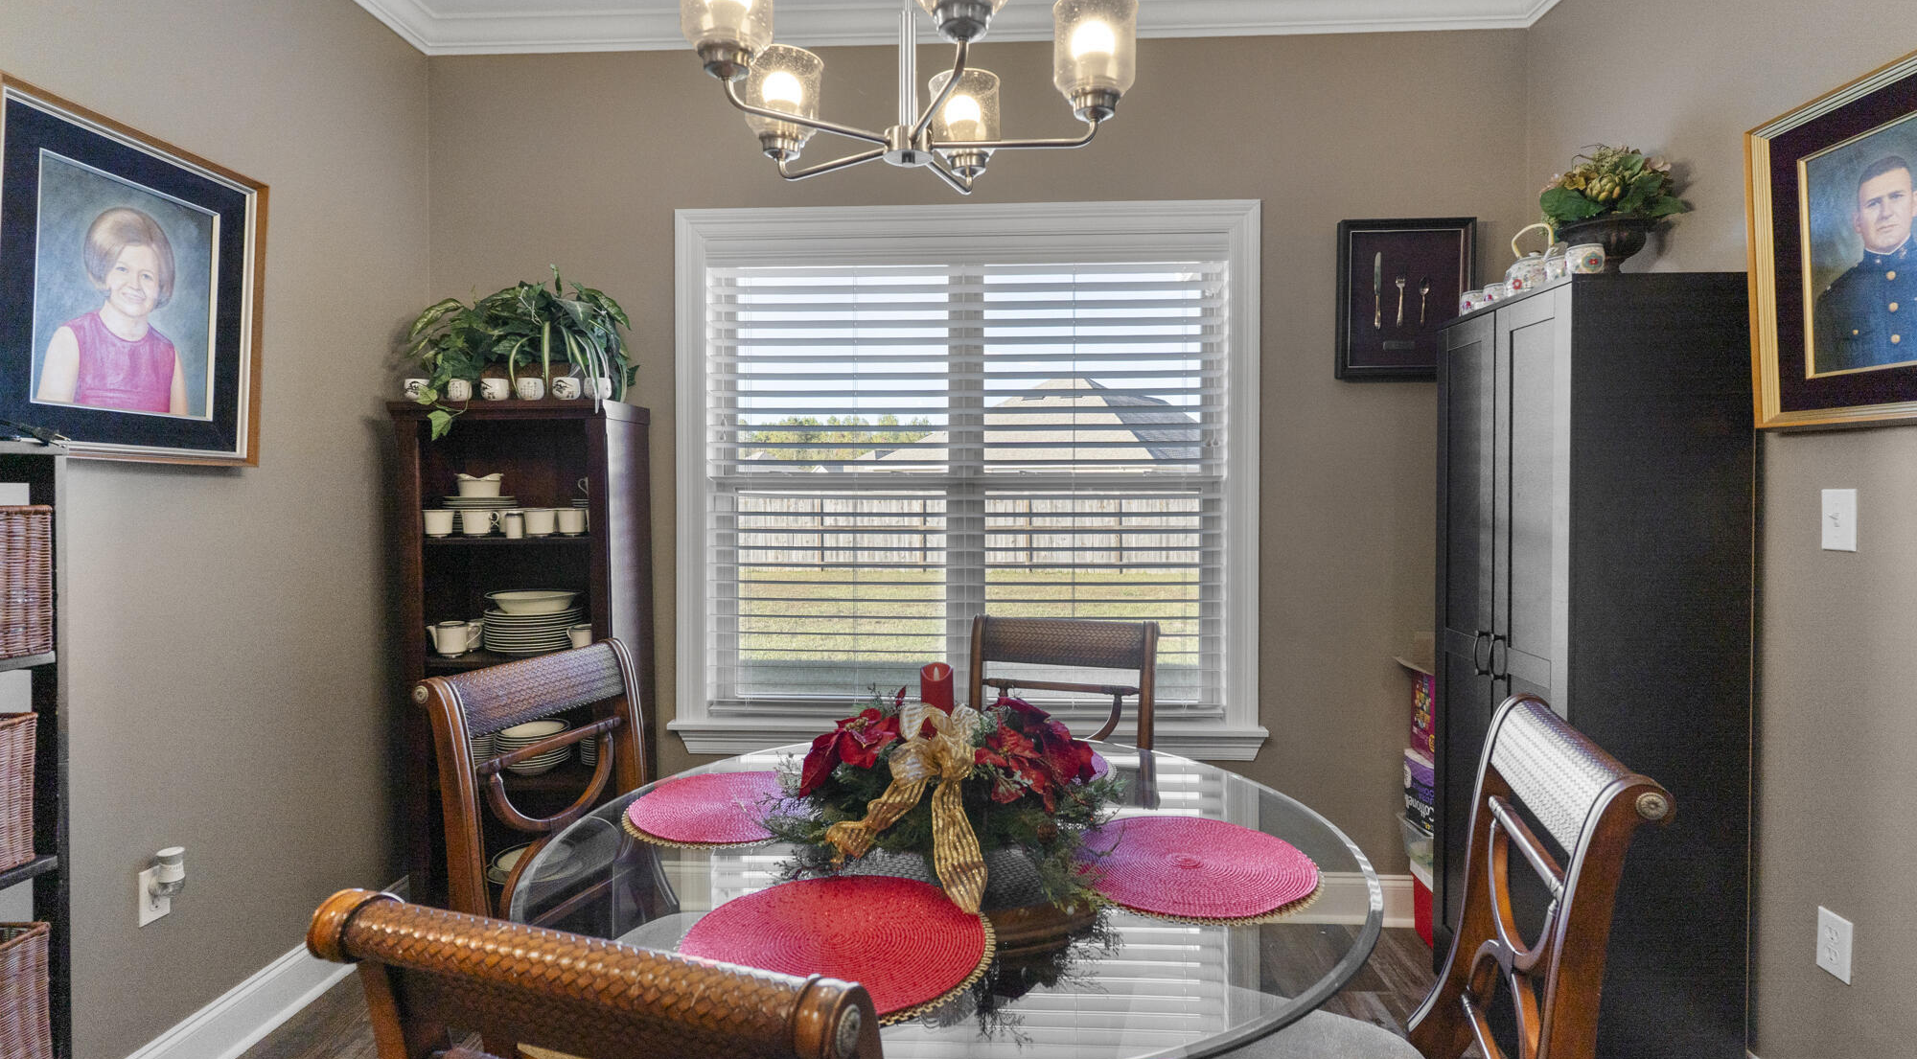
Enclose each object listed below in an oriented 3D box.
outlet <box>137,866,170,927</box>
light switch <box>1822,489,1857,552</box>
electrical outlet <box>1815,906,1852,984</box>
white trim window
[{"bbox_3d":[-1.726,0.786,1.951,0.010,0.115,0.070,0,1,2],"label":"outlet"},{"bbox_3d":[1.644,-0.017,1.696,0.012,0.115,0.070,0,1,2],"label":"light switch"},{"bbox_3d":[1.646,0.784,1.706,0.010,0.115,0.070,0,1,2],"label":"electrical outlet"},{"bbox_3d":[0.016,-0.144,2.804,1.834,1.708,0.110,0,2,3],"label":"white trim window"}]

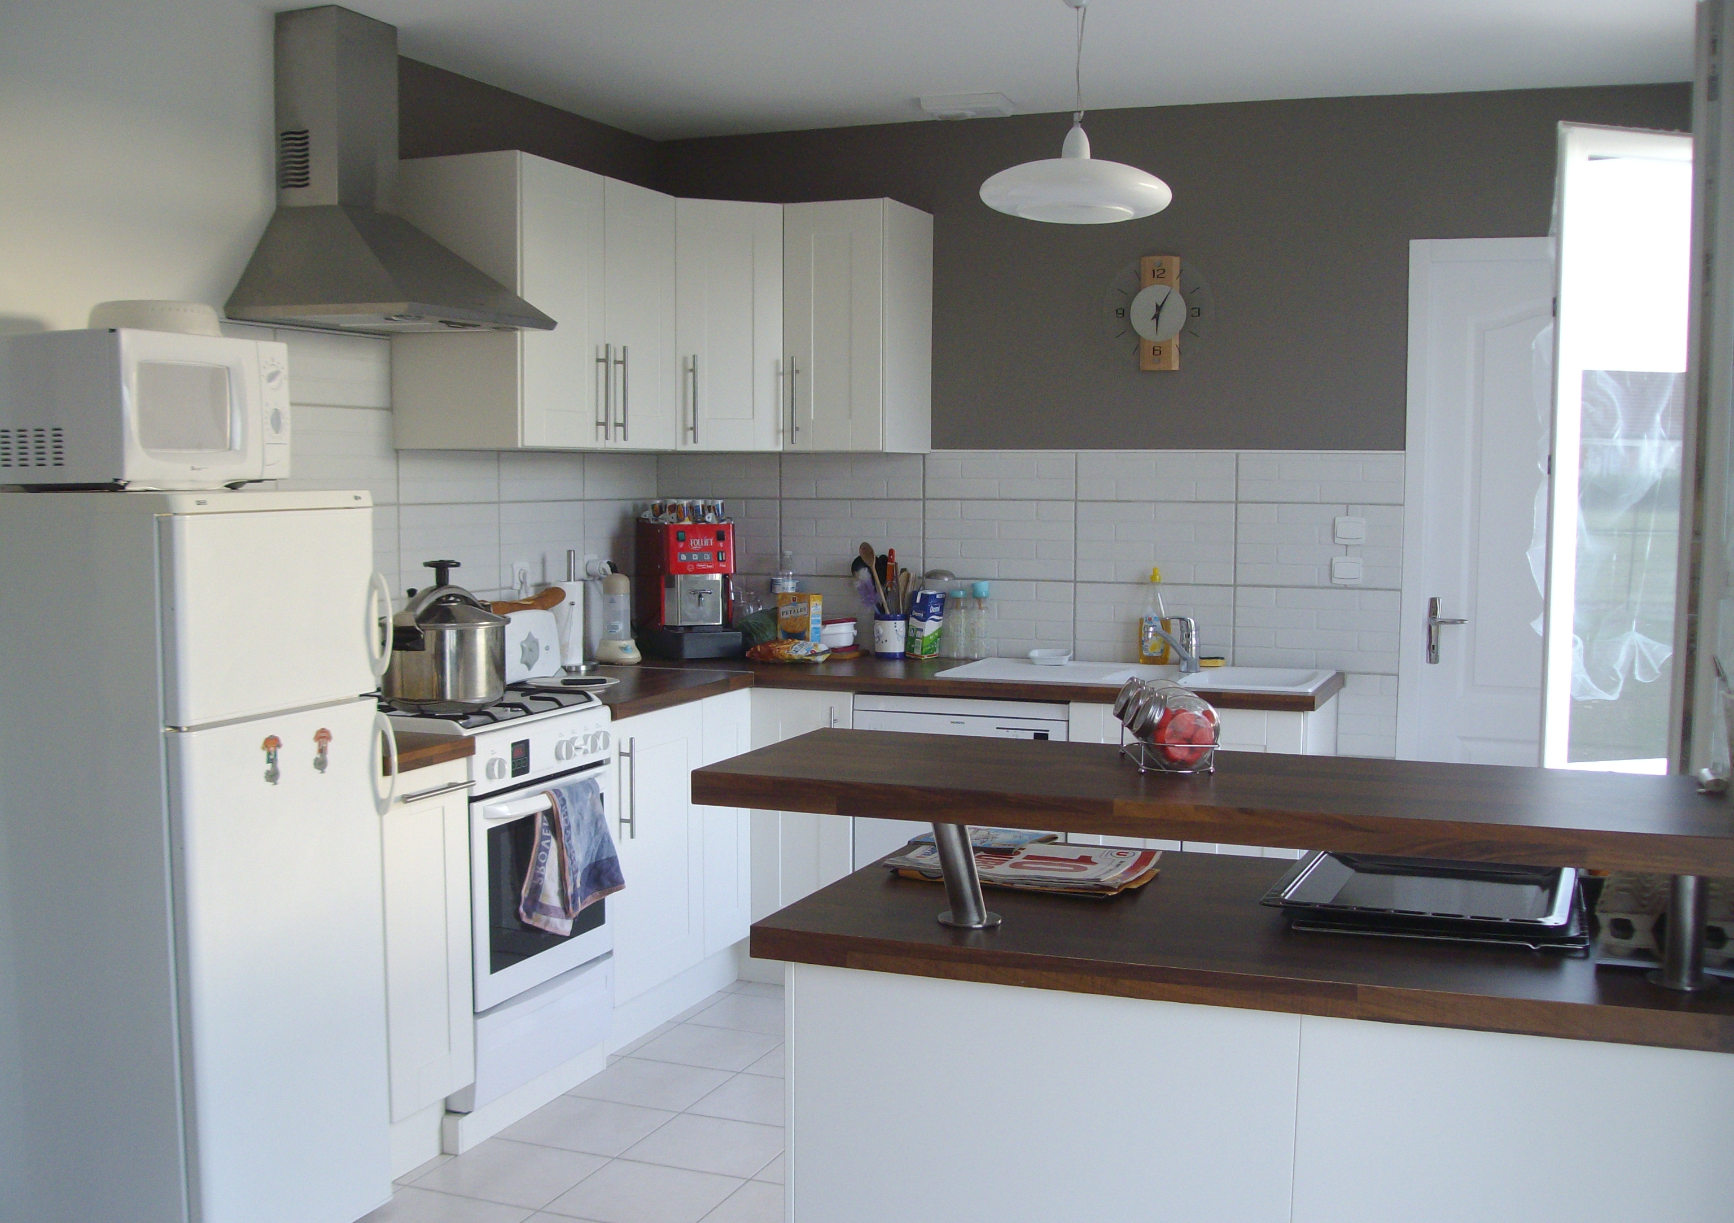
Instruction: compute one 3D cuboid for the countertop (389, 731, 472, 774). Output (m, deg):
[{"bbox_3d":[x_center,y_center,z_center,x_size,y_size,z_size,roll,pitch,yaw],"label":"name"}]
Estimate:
[{"bbox_3d":[-1.144,0.280,3.662,0.630,0.038,0.307,2,4,21],"label":"countertop"}]

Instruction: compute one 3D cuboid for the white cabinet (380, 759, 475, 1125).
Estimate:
[{"bbox_3d":[-1.148,0.642,3.693,0.600,0.695,0.307,2,4,21],"label":"white cabinet"}]

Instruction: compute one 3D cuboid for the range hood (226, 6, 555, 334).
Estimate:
[{"bbox_3d":[-1.042,-0.978,4.003,0.482,0.706,0.596,2,4,21],"label":"range hood"}]

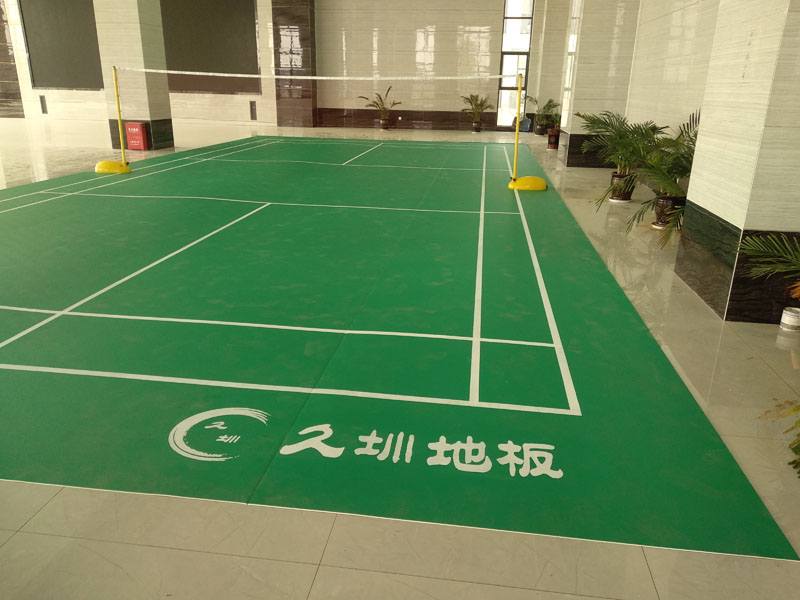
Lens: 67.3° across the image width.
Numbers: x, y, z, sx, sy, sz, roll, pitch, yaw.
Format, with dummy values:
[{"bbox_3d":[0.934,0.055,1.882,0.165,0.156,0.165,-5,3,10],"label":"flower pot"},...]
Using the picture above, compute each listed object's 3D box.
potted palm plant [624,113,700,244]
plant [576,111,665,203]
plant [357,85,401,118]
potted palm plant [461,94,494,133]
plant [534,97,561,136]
[{"bbox_3d":[2.897,-1.372,6.298,1.030,1.220,1.120,4,20,7],"label":"potted palm plant"},{"bbox_3d":[3.005,-1.899,7.937,1.170,1.130,1.120,4,20,7],"label":"plant"},{"bbox_3d":[-0.639,-6.618,20.249,1.420,1.055,1.150,4,20,7],"label":"plant"},{"bbox_3d":[2.551,-6.172,19.953,1.120,1.203,1.050,4,20,7],"label":"potted palm plant"},{"bbox_3d":[4.670,-5.839,19.234,0.850,1.128,0.850,4,20,7],"label":"plant"}]

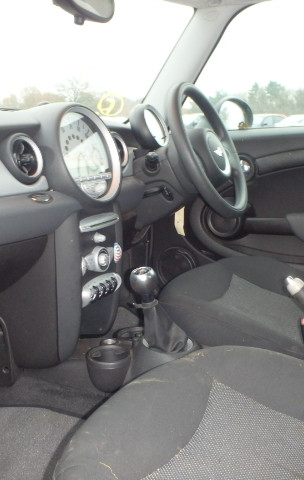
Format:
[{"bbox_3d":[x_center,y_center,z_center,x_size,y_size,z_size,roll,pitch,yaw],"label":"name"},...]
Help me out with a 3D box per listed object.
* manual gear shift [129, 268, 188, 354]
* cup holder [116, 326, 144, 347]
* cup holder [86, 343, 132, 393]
[{"bbox_3d":[0.014,0.130,1.020,0.121,0.155,0.087,7,15,29],"label":"manual gear shift"},{"bbox_3d":[-0.038,0.244,1.139,0.089,0.072,0.089,7,15,29],"label":"cup holder"},{"bbox_3d":[-0.087,0.266,1.048,0.089,0.072,0.089,0,13,0],"label":"cup holder"}]

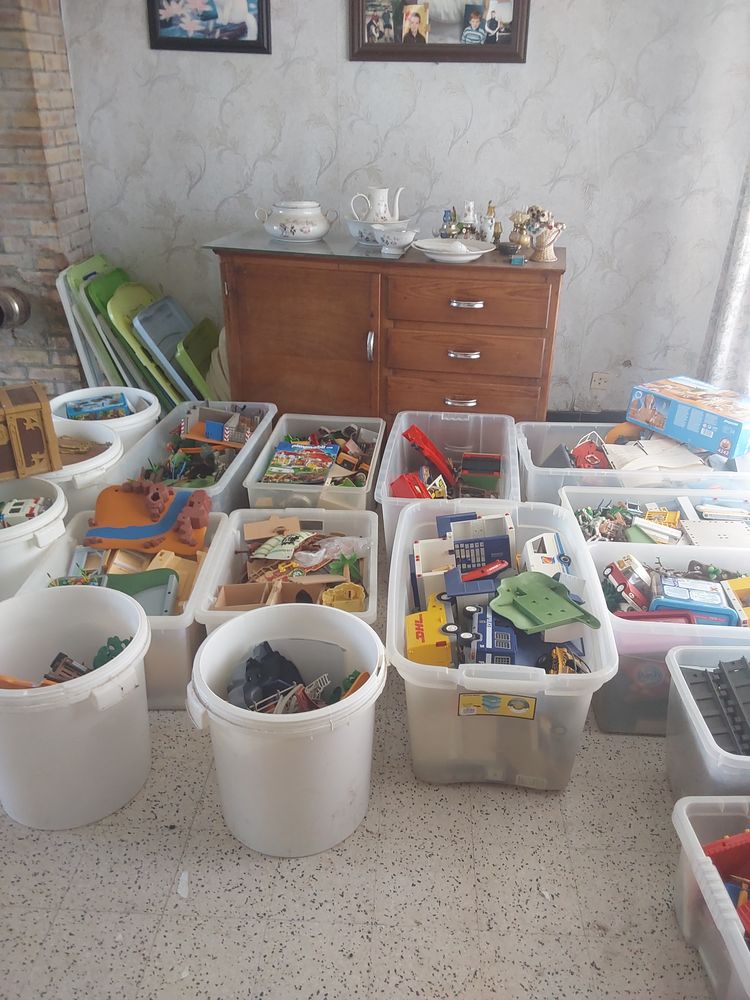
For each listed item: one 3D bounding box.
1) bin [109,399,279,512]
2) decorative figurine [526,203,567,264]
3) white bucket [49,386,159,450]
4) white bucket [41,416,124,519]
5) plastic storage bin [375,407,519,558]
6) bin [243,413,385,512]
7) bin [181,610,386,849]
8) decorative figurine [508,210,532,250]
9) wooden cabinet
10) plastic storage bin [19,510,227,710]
[{"bbox_3d":[-0.611,-0.044,2.794,0.390,0.340,0.760,5,28,8],"label":"bin"},{"bbox_3d":[0.630,-0.979,2.970,0.141,0.187,0.120,6,27,11],"label":"decorative figurine"},{"bbox_3d":[-0.970,-0.177,3.004,0.388,0.376,0.388,1,27,0],"label":"white bucket"},{"bbox_3d":[-1.029,-0.005,2.669,0.394,0.376,0.394,2,27,3],"label":"white bucket"},{"bbox_3d":[0.253,-0.004,2.736,0.418,0.340,0.706,4,27,6],"label":"plastic storage bin"},{"bbox_3d":[-0.187,-0.037,2.832,0.388,0.300,0.610,3,27,5],"label":"bin"},{"bbox_3d":[-0.169,0.486,1.706,0.395,0.380,0.390,2,27,2],"label":"bin"},{"bbox_3d":[0.575,-1.071,3.207,0.096,0.138,0.085,6,27,11],"label":"decorative figurine"},{"bbox_3d":[0.063,-0.604,3.358,1.340,0.840,0.455,6,27,11],"label":"wooden cabinet"},{"bbox_3d":[-0.647,0.291,2.174,0.440,0.300,0.535,0,27,-1],"label":"plastic storage bin"}]

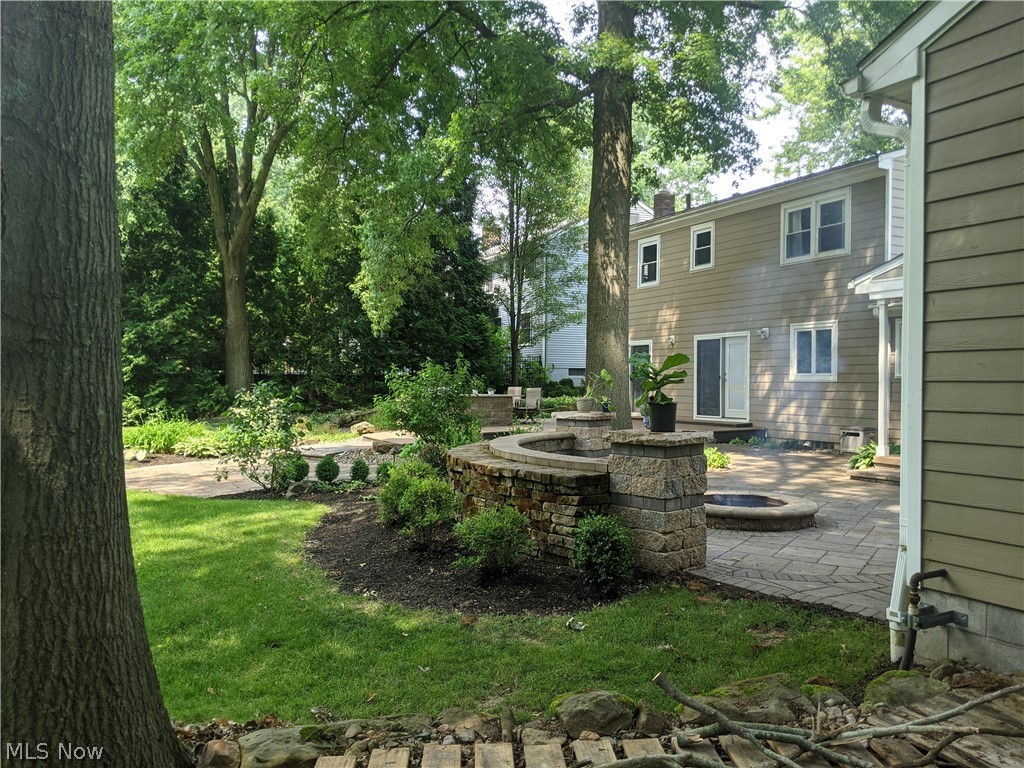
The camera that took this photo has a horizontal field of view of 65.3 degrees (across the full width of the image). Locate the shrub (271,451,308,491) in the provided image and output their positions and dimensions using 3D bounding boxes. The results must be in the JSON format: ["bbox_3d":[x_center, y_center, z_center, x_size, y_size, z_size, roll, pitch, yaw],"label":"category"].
[{"bbox_3d":[-3.051,1.181,11.100,0.420,0.460,0.420,1,0,0],"label":"shrub"}]

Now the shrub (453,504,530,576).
[{"bbox_3d":[-0.160,1.246,6.400,0.600,0.550,0.600,1,0,0],"label":"shrub"}]

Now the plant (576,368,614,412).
[{"bbox_3d":[1.143,0.096,11.000,0.500,0.600,0.420,1,0,0],"label":"plant"}]

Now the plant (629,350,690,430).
[{"bbox_3d":[1.200,0.069,6.500,0.500,0.650,0.450,1,0,0],"label":"plant"}]

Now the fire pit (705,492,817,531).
[{"bbox_3d":[2.313,1.295,8.201,1.560,0.200,1.560,1,0,0],"label":"fire pit"}]

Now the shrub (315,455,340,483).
[{"bbox_3d":[-2.603,1.206,11.300,0.360,0.410,0.360,1,0,0],"label":"shrub"}]

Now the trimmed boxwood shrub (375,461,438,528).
[{"bbox_3d":[-1.060,1.105,8.100,0.630,0.690,0.630,1,0,0],"label":"trimmed boxwood shrub"}]

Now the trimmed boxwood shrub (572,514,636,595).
[{"bbox_3d":[0.666,1.217,5.750,0.460,0.570,0.460,1,0,0],"label":"trimmed boxwood shrub"}]

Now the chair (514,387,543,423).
[{"bbox_3d":[0.474,0.623,22.600,0.630,1.010,0.700,1,0,25],"label":"chair"}]

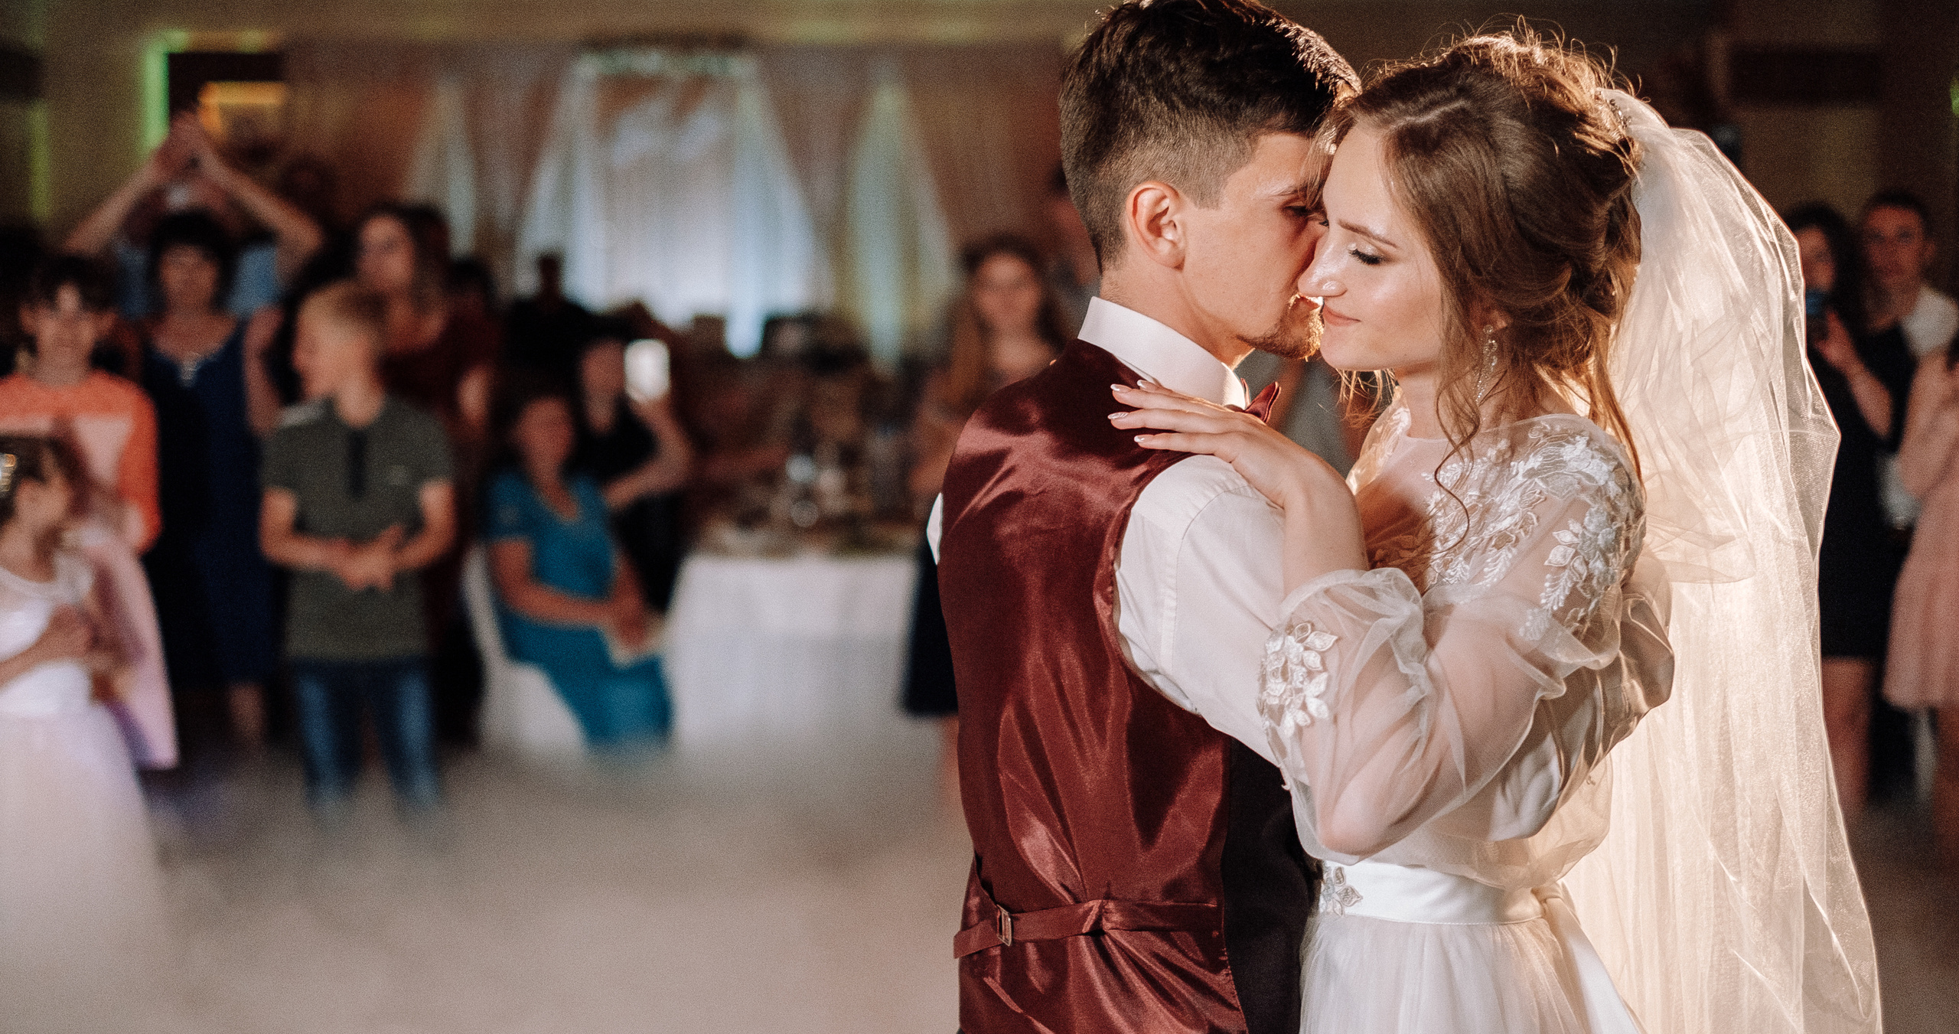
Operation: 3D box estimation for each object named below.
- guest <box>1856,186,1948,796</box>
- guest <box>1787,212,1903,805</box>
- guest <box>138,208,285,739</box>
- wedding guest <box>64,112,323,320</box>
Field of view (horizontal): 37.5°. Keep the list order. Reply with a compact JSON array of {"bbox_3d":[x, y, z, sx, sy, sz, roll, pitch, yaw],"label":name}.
[{"bbox_3d":[2.299,0.060,7.237,0.460,1.732,0.330,2,6,22],"label":"guest"},{"bbox_3d":[2.064,0.105,6.940,0.420,1.698,0.400,3,6,27],"label":"guest"},{"bbox_3d":[-1.934,0.080,7.239,0.440,1.691,0.350,-1,5,-13],"label":"guest"},{"bbox_3d":[-2.186,-0.128,8.023,0.720,1.960,0.400,-2,6,-16],"label":"wedding guest"}]

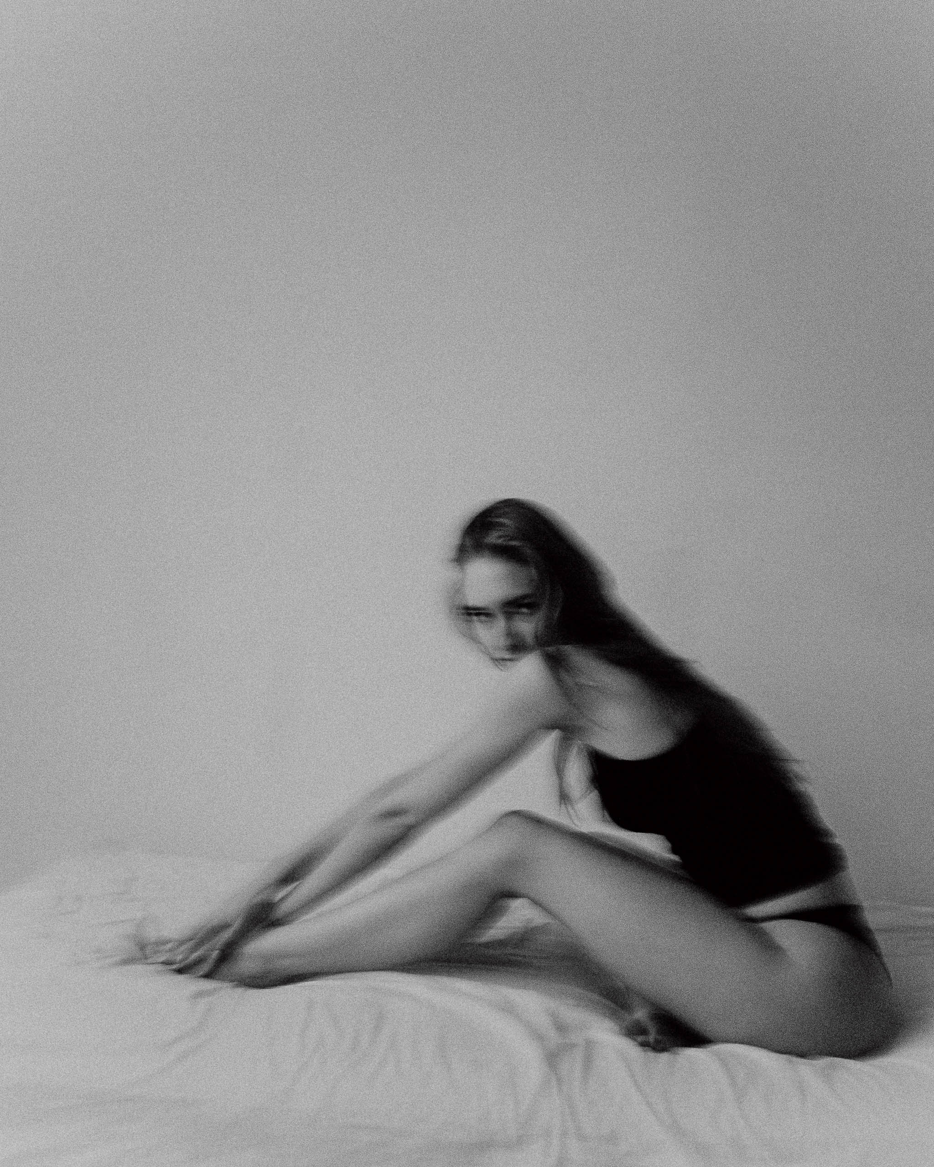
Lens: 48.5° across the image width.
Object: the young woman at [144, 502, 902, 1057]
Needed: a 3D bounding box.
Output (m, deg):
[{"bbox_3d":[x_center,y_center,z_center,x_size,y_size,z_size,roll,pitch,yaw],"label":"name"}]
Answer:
[{"bbox_3d":[0.060,0.242,1.610,1.070,0.720,0.500,0,2,12],"label":"young woman"}]

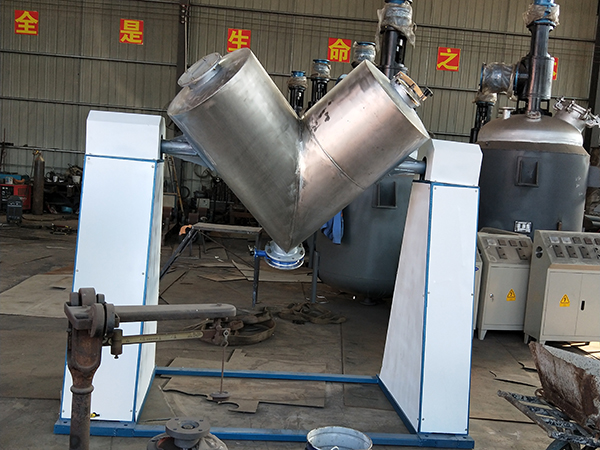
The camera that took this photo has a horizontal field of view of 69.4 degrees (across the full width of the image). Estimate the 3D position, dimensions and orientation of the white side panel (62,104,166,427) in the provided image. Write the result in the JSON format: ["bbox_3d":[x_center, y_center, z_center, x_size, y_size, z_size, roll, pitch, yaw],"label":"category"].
[{"bbox_3d":[-0.910,0.167,2.210,0.322,1.424,0.573,4,5,-8],"label":"white side panel"}]

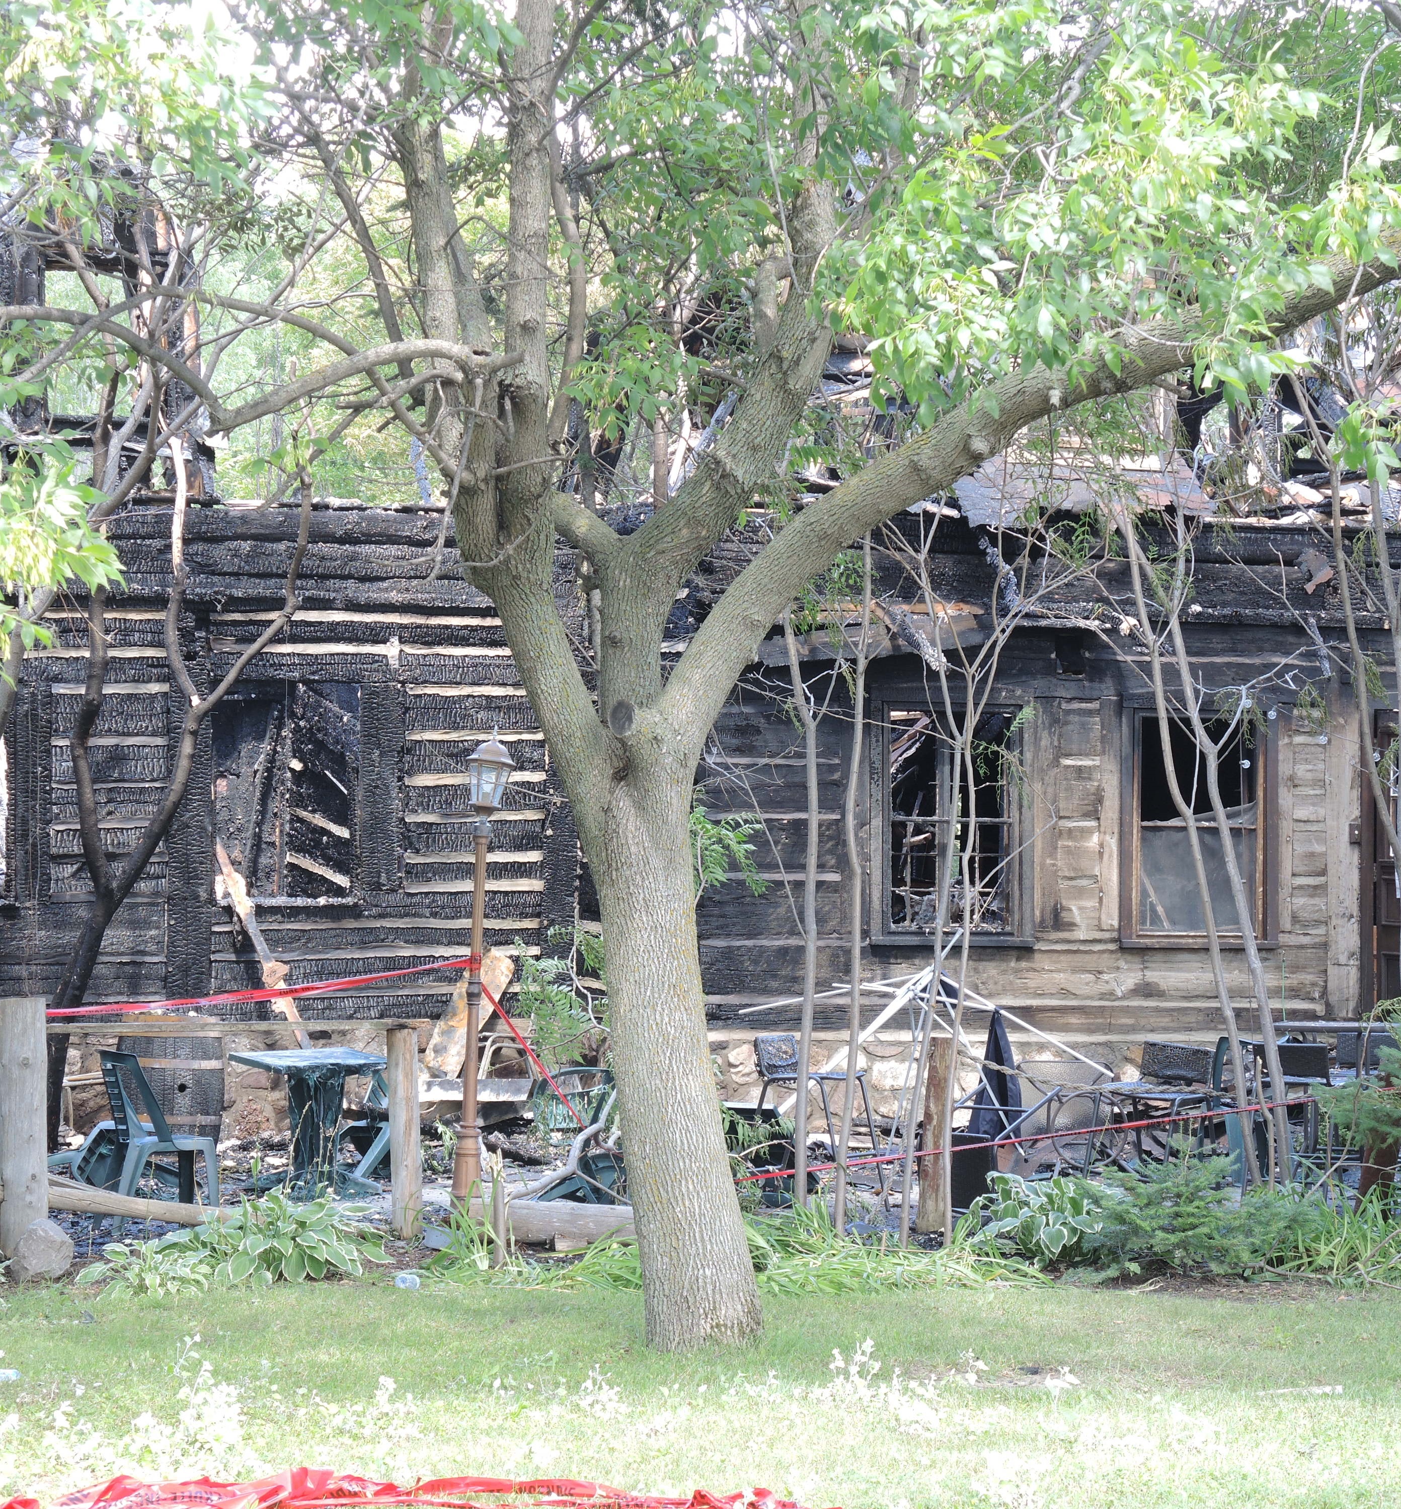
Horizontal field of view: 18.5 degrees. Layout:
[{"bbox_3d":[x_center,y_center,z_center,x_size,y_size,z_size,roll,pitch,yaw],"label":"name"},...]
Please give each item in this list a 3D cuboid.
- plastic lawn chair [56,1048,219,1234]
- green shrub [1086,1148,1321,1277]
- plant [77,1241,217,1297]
[{"bbox_3d":[-2.548,1.829,20.300,0.510,0.850,0.460,1,-3,-23],"label":"plastic lawn chair"},{"bbox_3d":[2.316,2.088,19.800,1.020,0.570,0.950,0,-2,0],"label":"green shrub"},{"bbox_3d":[-2.248,2.076,17.400,0.570,0.220,0.520,0,-2,-7],"label":"plant"}]

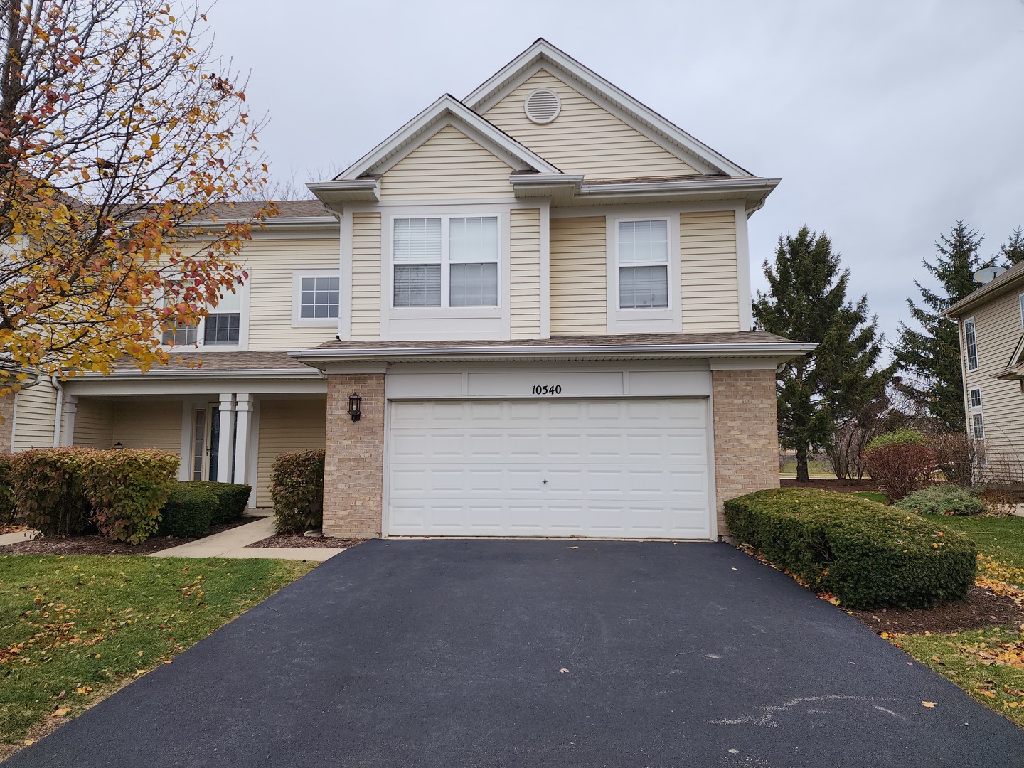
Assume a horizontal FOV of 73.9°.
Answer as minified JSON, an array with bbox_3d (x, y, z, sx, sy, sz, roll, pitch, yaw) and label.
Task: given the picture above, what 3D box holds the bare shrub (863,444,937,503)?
[{"bbox_3d":[8.348,1.904,14.659,1.351,1.256,1.351,-1,-7,5],"label":"bare shrub"}]

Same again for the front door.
[{"bbox_3d":[-6.050,1.474,14.128,1.271,2.137,0.150,0,-6,4],"label":"front door"}]

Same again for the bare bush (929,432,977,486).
[{"bbox_3d":[11.462,1.968,17.834,1.200,1.377,1.200,-1,-7,5],"label":"bare bush"}]

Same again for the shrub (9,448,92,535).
[{"bbox_3d":[-7.403,1.721,11.078,1.200,1.310,1.150,0,-6,4],"label":"shrub"}]

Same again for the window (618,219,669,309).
[{"bbox_3d":[2.128,-1.949,11.009,0.820,1.505,0.120,-1,-7,5],"label":"window"}]

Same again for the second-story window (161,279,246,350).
[{"bbox_3d":[-6.668,-1.510,14.646,1.950,1.540,0.120,-1,-7,5],"label":"second-story window"}]

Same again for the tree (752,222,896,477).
[{"bbox_3d":[9.393,-1.059,22.085,5.000,8.346,5.000,-1,-7,5],"label":"tree"}]

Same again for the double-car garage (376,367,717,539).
[{"bbox_3d":[0.532,1.036,10.433,5.068,2.609,0.250,0,-6,4],"label":"double-car garage"}]

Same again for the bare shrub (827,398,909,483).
[{"bbox_3d":[13.845,2.167,26.477,3.036,3.317,2.800,0,-6,4],"label":"bare shrub"}]

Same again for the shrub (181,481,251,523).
[{"bbox_3d":[-5.130,2.064,11.890,1.250,0.670,1.100,-1,-7,5],"label":"shrub"}]

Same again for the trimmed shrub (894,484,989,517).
[{"bbox_3d":[8.974,2.395,14.265,1.833,0.570,1.600,0,-6,4],"label":"trimmed shrub"}]

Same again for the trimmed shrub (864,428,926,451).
[{"bbox_3d":[9.853,1.857,17.472,1.520,1.404,1.520,-1,-7,5],"label":"trimmed shrub"}]

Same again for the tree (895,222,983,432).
[{"bbox_3d":[18.390,-1.441,28.019,5.400,10.758,5.400,0,-6,4],"label":"tree"}]

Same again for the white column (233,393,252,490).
[{"bbox_3d":[-5.098,1.316,12.890,0.220,2.245,0.220,0,-6,4],"label":"white column"}]

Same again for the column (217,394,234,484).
[{"bbox_3d":[-5.430,1.318,12.914,0.220,2.247,0.220,0,-6,4],"label":"column"}]

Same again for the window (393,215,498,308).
[{"bbox_3d":[-1.097,-2.018,11.250,1.772,1.547,0.140,0,-6,4],"label":"window"}]

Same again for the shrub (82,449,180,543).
[{"bbox_3d":[-5.850,1.699,10.425,1.312,1.383,1.312,-1,-7,5],"label":"shrub"}]

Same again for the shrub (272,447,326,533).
[{"bbox_3d":[-3.446,1.730,11.212,1.040,1.300,1.050,-1,-7,5],"label":"shrub"}]

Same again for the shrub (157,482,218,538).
[{"bbox_3d":[-5.165,1.988,10.811,1.100,0.730,1.100,0,-6,4],"label":"shrub"}]

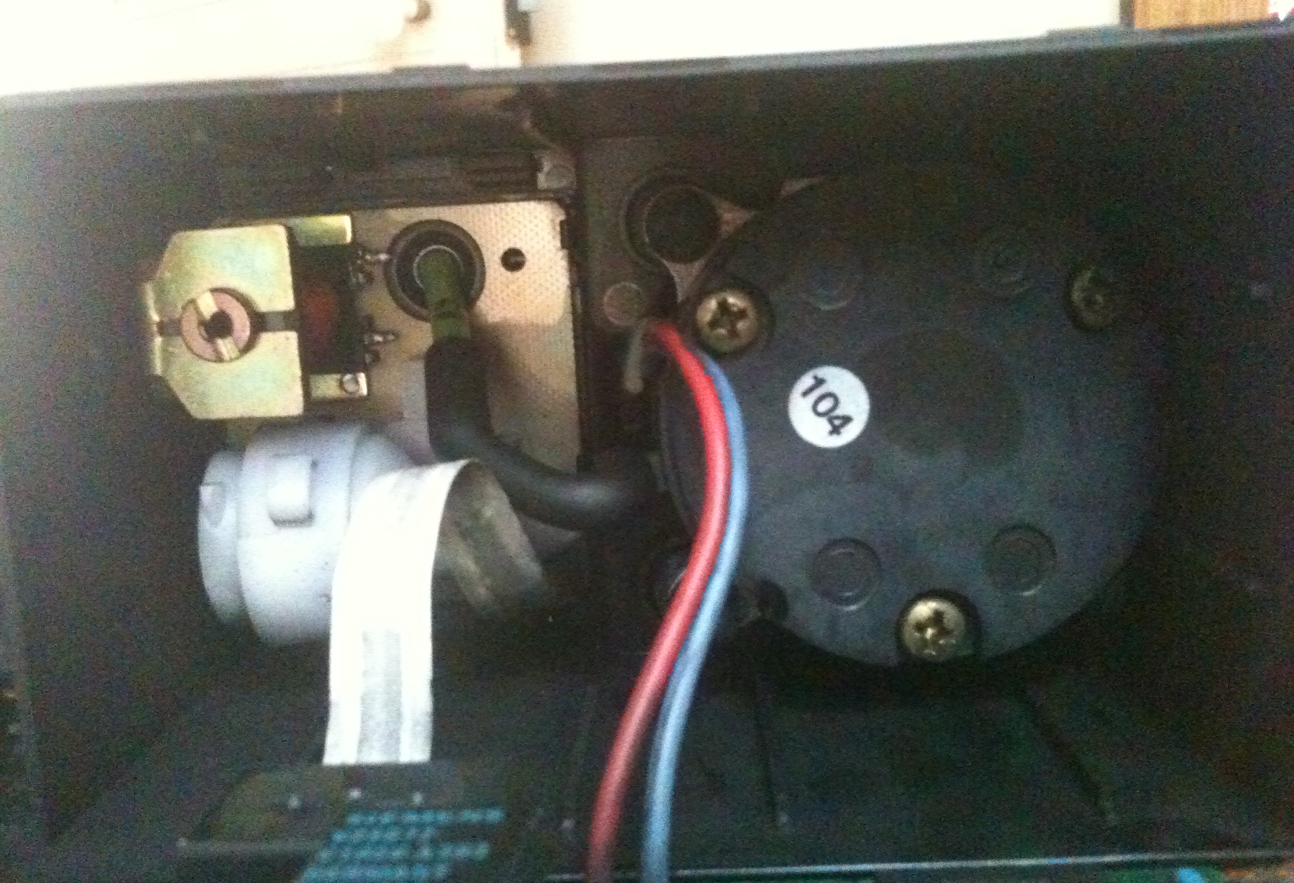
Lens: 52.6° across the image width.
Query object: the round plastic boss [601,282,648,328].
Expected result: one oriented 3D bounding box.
[{"bbox_3d":[-0.003,-0.020,0.187,0.006,0.006,0.004,-2,6,-1],"label":"round plastic boss"}]

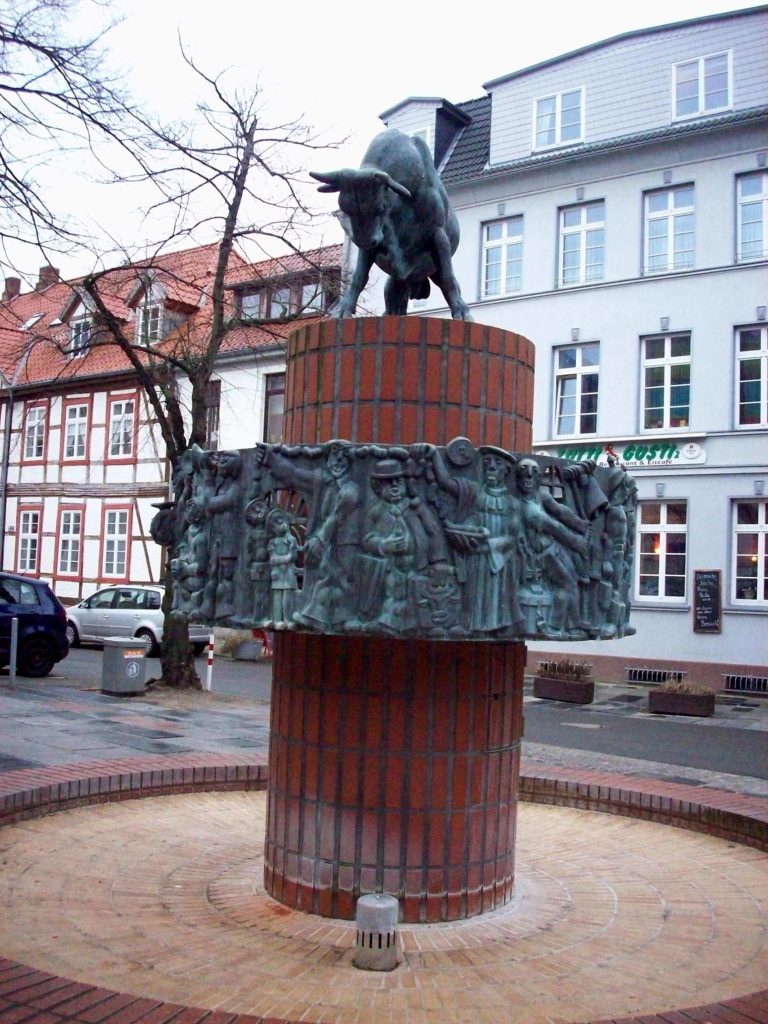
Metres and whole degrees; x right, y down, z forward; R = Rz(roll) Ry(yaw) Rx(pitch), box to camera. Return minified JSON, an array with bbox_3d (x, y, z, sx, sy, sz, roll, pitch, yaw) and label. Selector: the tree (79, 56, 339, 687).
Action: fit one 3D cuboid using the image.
[{"bbox_3d":[-2.768,-2.386,17.661,4.000,10.244,4.000,2,-4,0],"label":"tree"}]

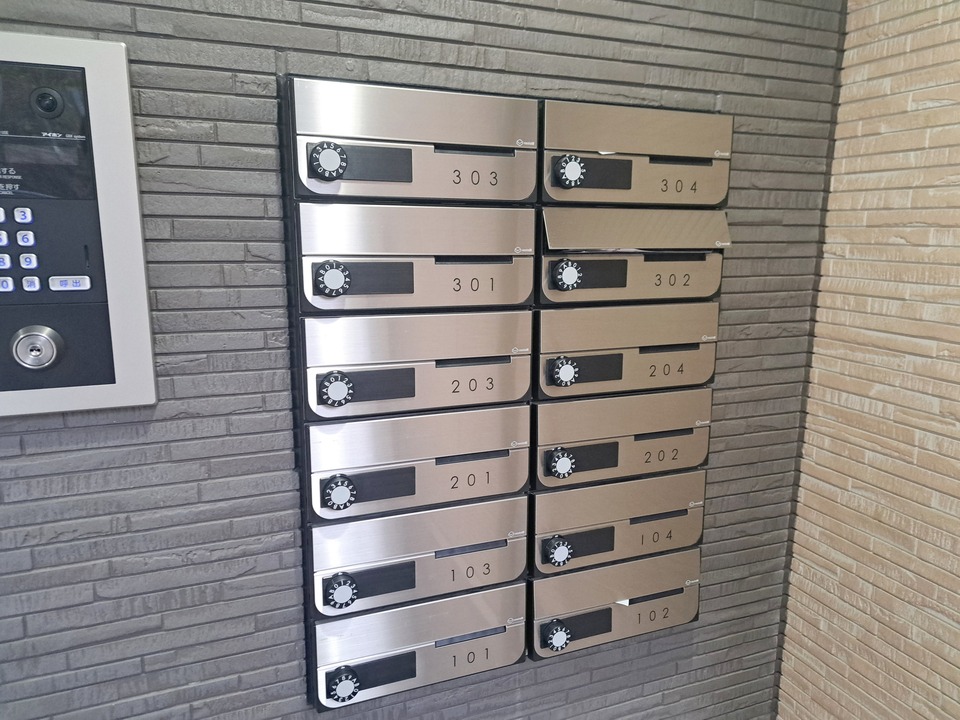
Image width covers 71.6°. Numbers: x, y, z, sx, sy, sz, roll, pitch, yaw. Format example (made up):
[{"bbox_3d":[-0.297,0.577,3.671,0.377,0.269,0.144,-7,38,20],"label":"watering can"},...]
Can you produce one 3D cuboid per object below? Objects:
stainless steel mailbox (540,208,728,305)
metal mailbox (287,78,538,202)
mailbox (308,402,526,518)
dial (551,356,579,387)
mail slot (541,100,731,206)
[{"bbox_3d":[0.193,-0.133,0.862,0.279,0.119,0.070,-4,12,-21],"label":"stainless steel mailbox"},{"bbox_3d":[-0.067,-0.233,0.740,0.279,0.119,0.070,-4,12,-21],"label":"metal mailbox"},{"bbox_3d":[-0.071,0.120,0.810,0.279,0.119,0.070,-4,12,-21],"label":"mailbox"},{"bbox_3d":[0.104,0.015,0.825,0.037,0.037,0.018,-4,12,-21],"label":"dial"},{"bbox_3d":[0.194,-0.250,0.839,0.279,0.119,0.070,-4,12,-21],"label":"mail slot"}]

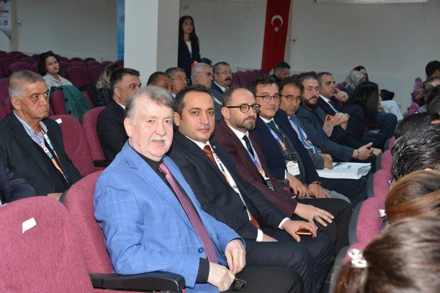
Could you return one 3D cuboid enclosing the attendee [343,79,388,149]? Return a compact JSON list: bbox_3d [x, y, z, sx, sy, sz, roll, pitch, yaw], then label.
[{"bbox_3d":[1.232,-0.022,5.691,0.830,1.170,0.480,4,9,11],"label":"attendee"}]

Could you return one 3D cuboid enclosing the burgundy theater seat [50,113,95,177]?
[{"bbox_3d":[-0.781,0.310,3.688,0.600,0.960,0.550,6,10,19],"label":"burgundy theater seat"}]

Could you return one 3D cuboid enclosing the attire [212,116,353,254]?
[{"bbox_3d":[0.243,0.396,3.226,0.790,0.950,0.560,6,10,23],"label":"attire"}]

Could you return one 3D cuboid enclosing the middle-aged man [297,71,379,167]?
[{"bbox_3d":[0.848,0.088,4.667,0.840,1.260,0.560,6,10,19],"label":"middle-aged man"}]

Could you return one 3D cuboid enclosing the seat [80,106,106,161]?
[{"bbox_3d":[-0.596,0.235,4.195,0.600,0.960,0.550,6,10,19],"label":"seat"}]

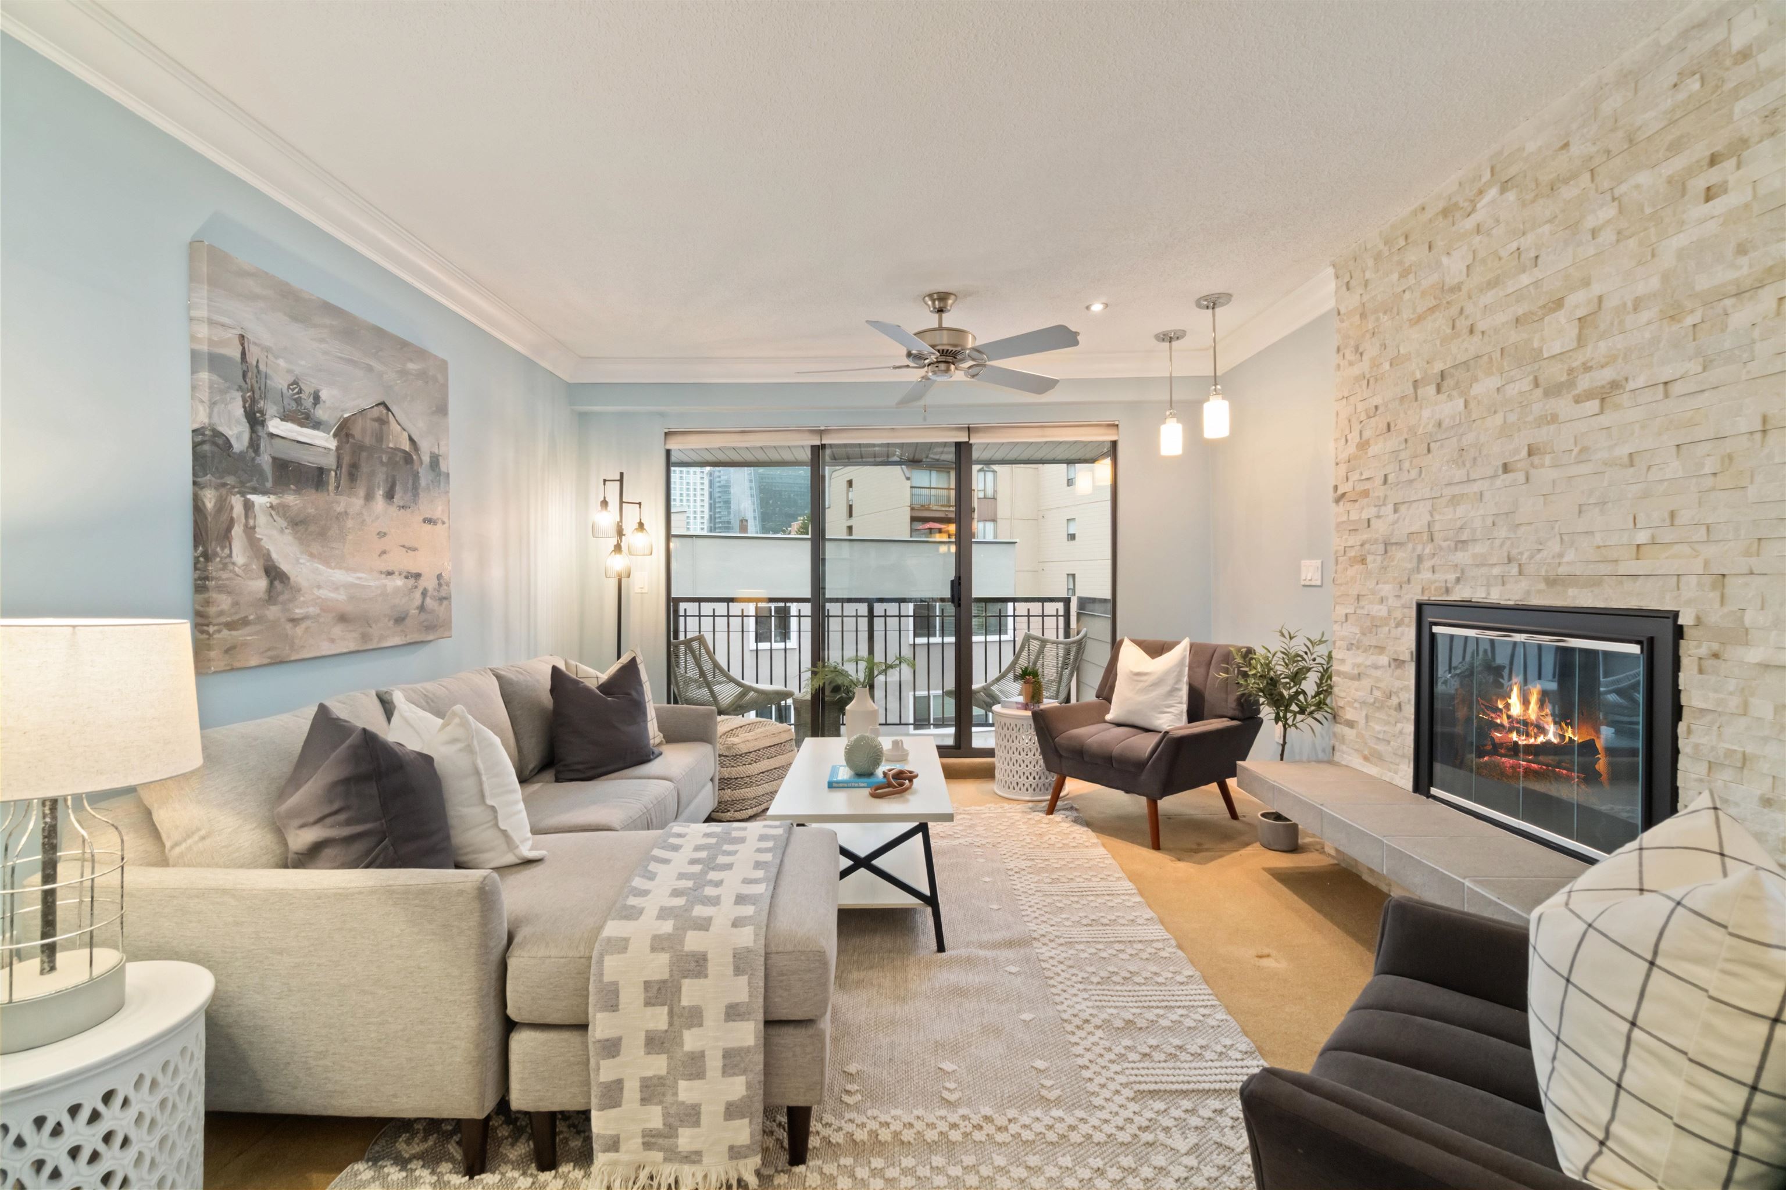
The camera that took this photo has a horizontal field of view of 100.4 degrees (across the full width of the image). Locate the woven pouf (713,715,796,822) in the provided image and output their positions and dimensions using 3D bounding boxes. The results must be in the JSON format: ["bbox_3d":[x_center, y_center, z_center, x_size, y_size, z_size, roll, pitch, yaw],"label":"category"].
[{"bbox_3d":[-0.815,0.903,3.965,0.460,0.430,0.460,1,2,37],"label":"woven pouf"}]

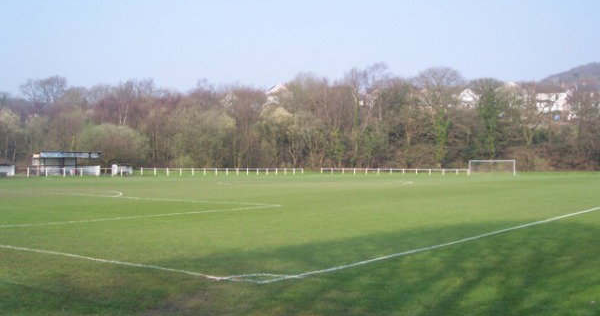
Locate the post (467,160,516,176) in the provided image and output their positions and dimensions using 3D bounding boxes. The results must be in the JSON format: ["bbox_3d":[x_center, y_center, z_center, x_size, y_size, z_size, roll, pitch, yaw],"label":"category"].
[{"bbox_3d":[31.614,1.706,107.077,7.500,2.520,1.700,0,-1,37],"label":"post"}]

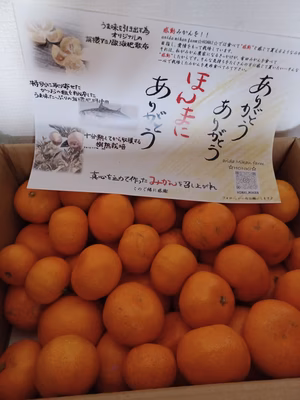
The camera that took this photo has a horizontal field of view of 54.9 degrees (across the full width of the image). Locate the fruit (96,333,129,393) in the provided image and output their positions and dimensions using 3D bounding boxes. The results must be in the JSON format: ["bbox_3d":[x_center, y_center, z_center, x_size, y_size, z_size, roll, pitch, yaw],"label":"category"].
[{"bbox_3d":[-0.041,0.178,0.310,0.062,0.057,0.062,-2,51,-4],"label":"fruit"}]

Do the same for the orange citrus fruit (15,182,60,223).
[{"bbox_3d":[-0.148,0.002,0.381,0.057,0.056,0.056,-2,54,-4],"label":"orange citrus fruit"}]

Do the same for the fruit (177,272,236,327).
[{"bbox_3d":[0.057,0.100,0.291,0.058,0.053,0.058,20,74,-28],"label":"fruit"}]

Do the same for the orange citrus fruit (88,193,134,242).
[{"bbox_3d":[-0.049,0.024,0.366,0.058,0.062,0.062,-2,54,-4],"label":"orange citrus fruit"}]

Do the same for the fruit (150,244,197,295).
[{"bbox_3d":[0.027,0.078,0.324,0.051,0.055,0.055,-2,54,-4],"label":"fruit"}]

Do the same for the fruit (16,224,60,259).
[{"bbox_3d":[-0.139,0.061,0.368,0.056,0.059,0.059,-2,54,-4],"label":"fruit"}]

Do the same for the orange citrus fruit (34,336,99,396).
[{"bbox_3d":[-0.079,0.158,0.276,0.061,0.056,0.061,-2,51,-4],"label":"orange citrus fruit"}]

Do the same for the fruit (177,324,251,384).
[{"bbox_3d":[0.060,0.147,0.275,0.069,0.062,0.054,-2,54,-4],"label":"fruit"}]

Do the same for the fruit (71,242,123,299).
[{"bbox_3d":[-0.061,0.083,0.331,0.062,0.057,0.062,-2,51,-4],"label":"fruit"}]

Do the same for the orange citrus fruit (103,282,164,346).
[{"bbox_3d":[-0.016,0.114,0.291,0.061,0.060,0.060,-2,54,-4],"label":"orange citrus fruit"}]

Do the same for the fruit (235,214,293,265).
[{"bbox_3d":[0.135,0.047,0.346,0.067,0.058,0.067,-9,59,5],"label":"fruit"}]

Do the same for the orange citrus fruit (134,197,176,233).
[{"bbox_3d":[0.007,0.017,0.386,0.059,0.054,0.059,-2,51,-4],"label":"orange citrus fruit"}]

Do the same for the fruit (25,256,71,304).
[{"bbox_3d":[-0.112,0.088,0.319,0.048,0.051,0.051,-2,54,-4],"label":"fruit"}]

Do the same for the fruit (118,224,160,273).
[{"bbox_3d":[-0.013,0.058,0.346,0.050,0.058,0.058,-2,54,-4],"label":"fruit"}]

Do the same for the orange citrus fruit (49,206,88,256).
[{"bbox_3d":[-0.097,0.037,0.350,0.047,0.059,0.059,-2,54,-4],"label":"orange citrus fruit"}]

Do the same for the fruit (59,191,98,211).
[{"bbox_3d":[-0.095,-0.010,0.390,0.059,0.053,0.059,-2,51,-4],"label":"fruit"}]

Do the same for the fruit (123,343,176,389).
[{"bbox_3d":[0.001,0.164,0.285,0.050,0.046,0.050,-2,51,-4],"label":"fruit"}]

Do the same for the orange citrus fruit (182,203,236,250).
[{"bbox_3d":[0.074,0.033,0.358,0.066,0.057,0.066,-2,51,-4],"label":"orange citrus fruit"}]

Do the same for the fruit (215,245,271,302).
[{"bbox_3d":[0.101,0.080,0.315,0.062,0.057,0.062,-2,51,-4],"label":"fruit"}]

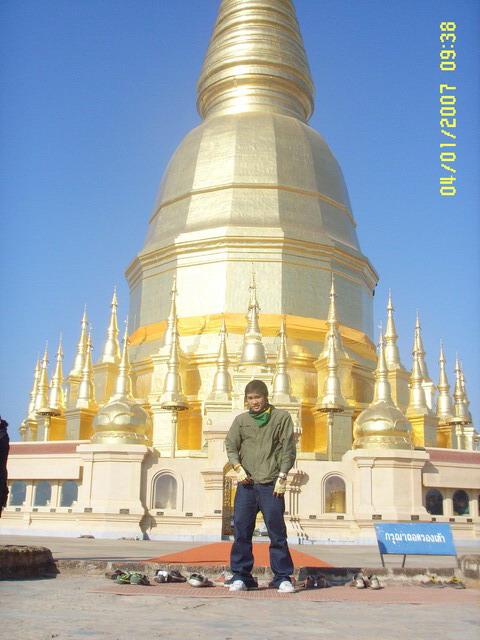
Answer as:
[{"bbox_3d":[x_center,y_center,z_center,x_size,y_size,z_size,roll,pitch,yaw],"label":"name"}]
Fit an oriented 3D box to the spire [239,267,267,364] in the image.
[{"bbox_3d":[0.529,-0.274,28.229,1.057,4.049,1.057,1,-16,0],"label":"spire"}]

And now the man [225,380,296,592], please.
[{"bbox_3d":[0.170,1.338,5.998,0.590,1.690,0.380,0,-16,5],"label":"man"}]

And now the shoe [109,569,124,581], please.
[{"bbox_3d":[-1.062,2.219,6.271,0.100,0.100,0.250,-5,-18,21],"label":"shoe"}]

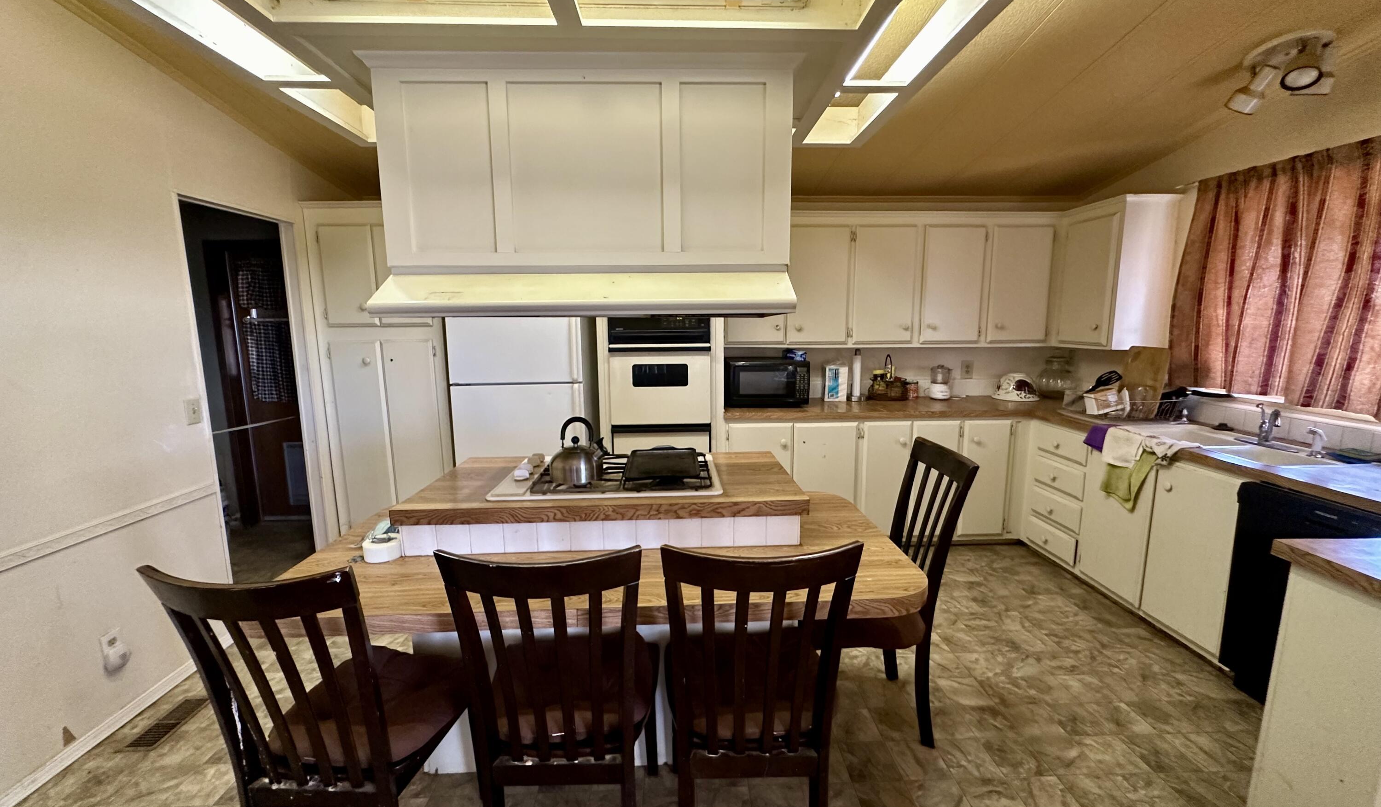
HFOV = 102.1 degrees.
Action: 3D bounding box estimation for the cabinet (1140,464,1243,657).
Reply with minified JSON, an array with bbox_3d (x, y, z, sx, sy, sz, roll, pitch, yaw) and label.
[{"bbox_3d":[2.484,0.671,2.496,0.540,0.750,0.400,-1,8,-1],"label":"cabinet"}]

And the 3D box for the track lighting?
[{"bbox_3d":[2.529,-1.401,2.395,0.250,0.210,0.310,-1,8,-1],"label":"track lighting"}]

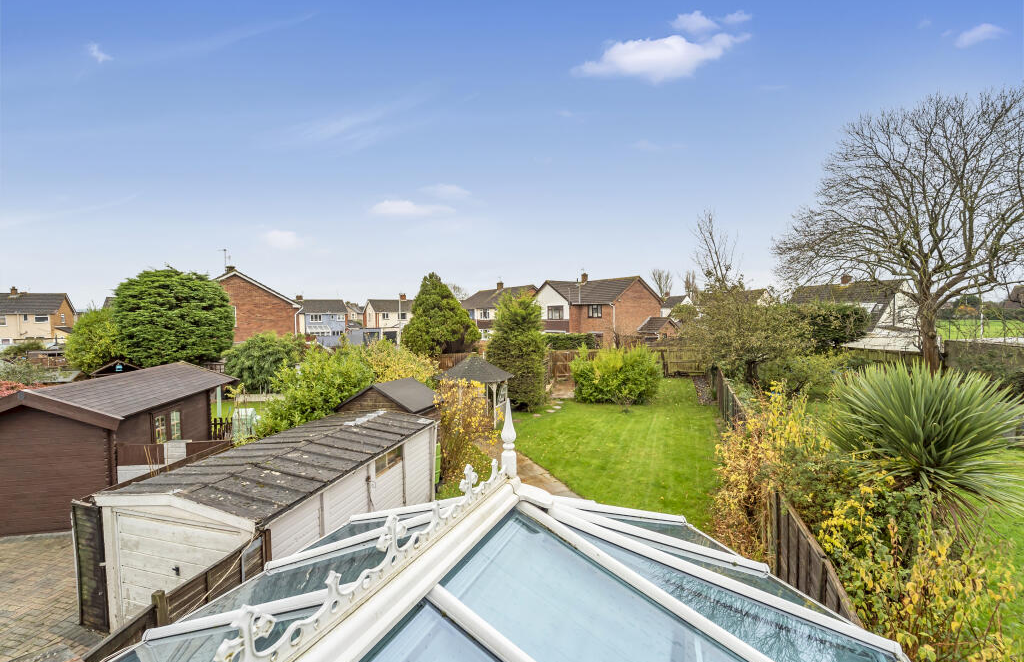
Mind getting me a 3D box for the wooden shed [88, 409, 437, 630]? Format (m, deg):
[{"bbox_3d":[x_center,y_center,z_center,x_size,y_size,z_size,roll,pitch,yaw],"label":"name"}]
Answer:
[{"bbox_3d":[-3.779,3.095,7.470,2.782,2.111,4.797,0,3,15],"label":"wooden shed"}]

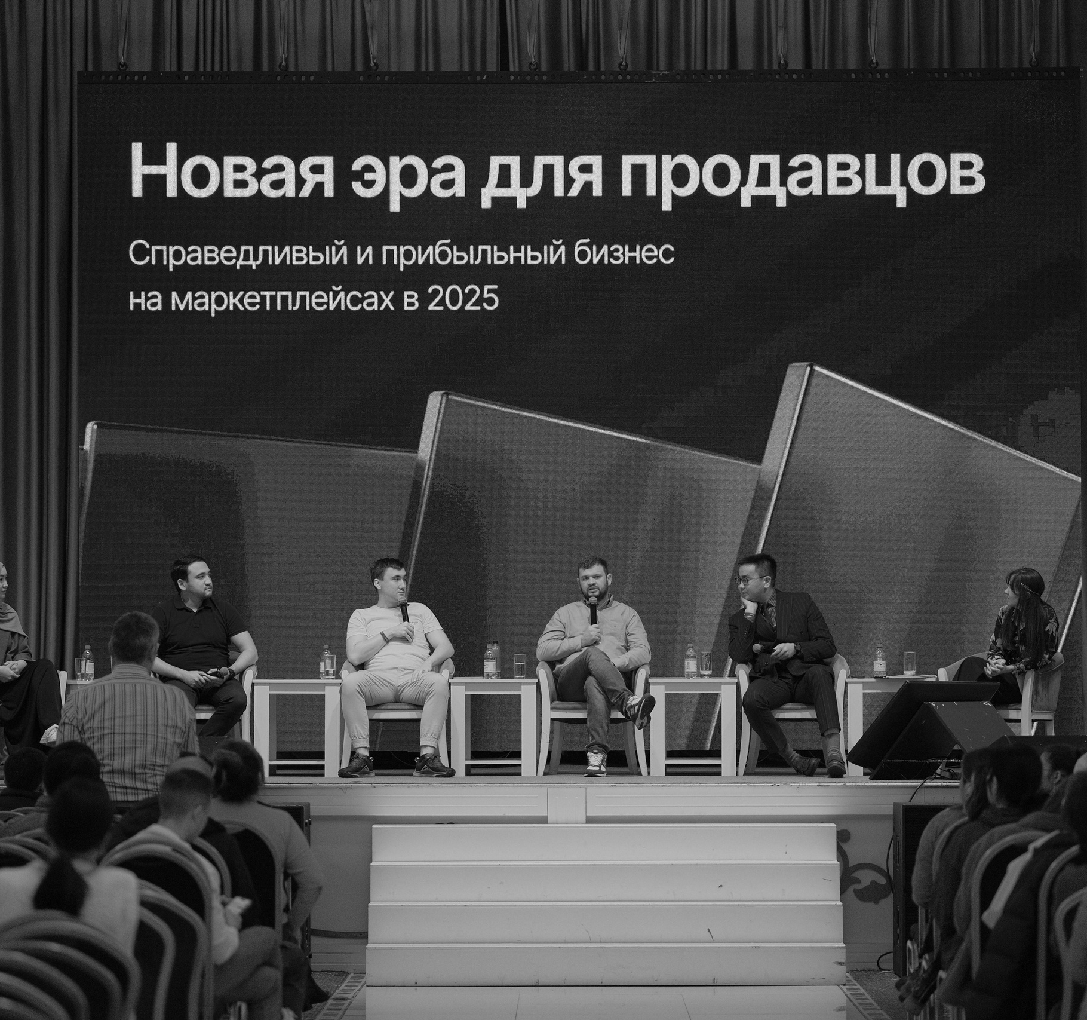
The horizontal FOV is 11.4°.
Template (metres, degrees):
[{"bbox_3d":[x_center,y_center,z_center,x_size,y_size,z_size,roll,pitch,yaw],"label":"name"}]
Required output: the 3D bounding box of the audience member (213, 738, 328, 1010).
[{"bbox_3d":[-1.288,1.712,25.000,0.580,1.310,0.850,0,-2,4],"label":"audience member"}]

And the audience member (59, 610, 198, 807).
[{"bbox_3d":[-1.703,1.358,22.300,0.550,1.860,0.360,0,-2,2],"label":"audience member"}]

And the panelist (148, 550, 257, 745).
[{"bbox_3d":[-1.957,0.898,31.200,0.600,1.270,0.780,0,-2,-6],"label":"panelist"}]

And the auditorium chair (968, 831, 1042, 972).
[{"bbox_3d":[2.070,1.847,23.400,0.460,0.930,0.560,0,-2,0],"label":"auditorium chair"}]

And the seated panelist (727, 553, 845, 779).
[{"bbox_3d":[1.397,0.877,31.100,0.640,1.290,0.800,0,-2,6],"label":"seated panelist"}]

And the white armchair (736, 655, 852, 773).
[{"bbox_3d":[1.439,1.166,31.400,0.640,0.730,0.600,0,-2,3],"label":"white armchair"}]

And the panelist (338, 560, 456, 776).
[{"bbox_3d":[-0.837,0.892,31.100,0.640,1.270,0.820,0,-2,-4],"label":"panelist"}]

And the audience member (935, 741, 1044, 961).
[{"bbox_3d":[2.000,1.669,23.800,0.520,1.310,0.820,0,-2,2],"label":"audience member"}]

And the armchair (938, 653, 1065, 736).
[{"bbox_3d":[2.660,1.163,31.400,0.630,0.730,0.570,-1,-2,33],"label":"armchair"}]

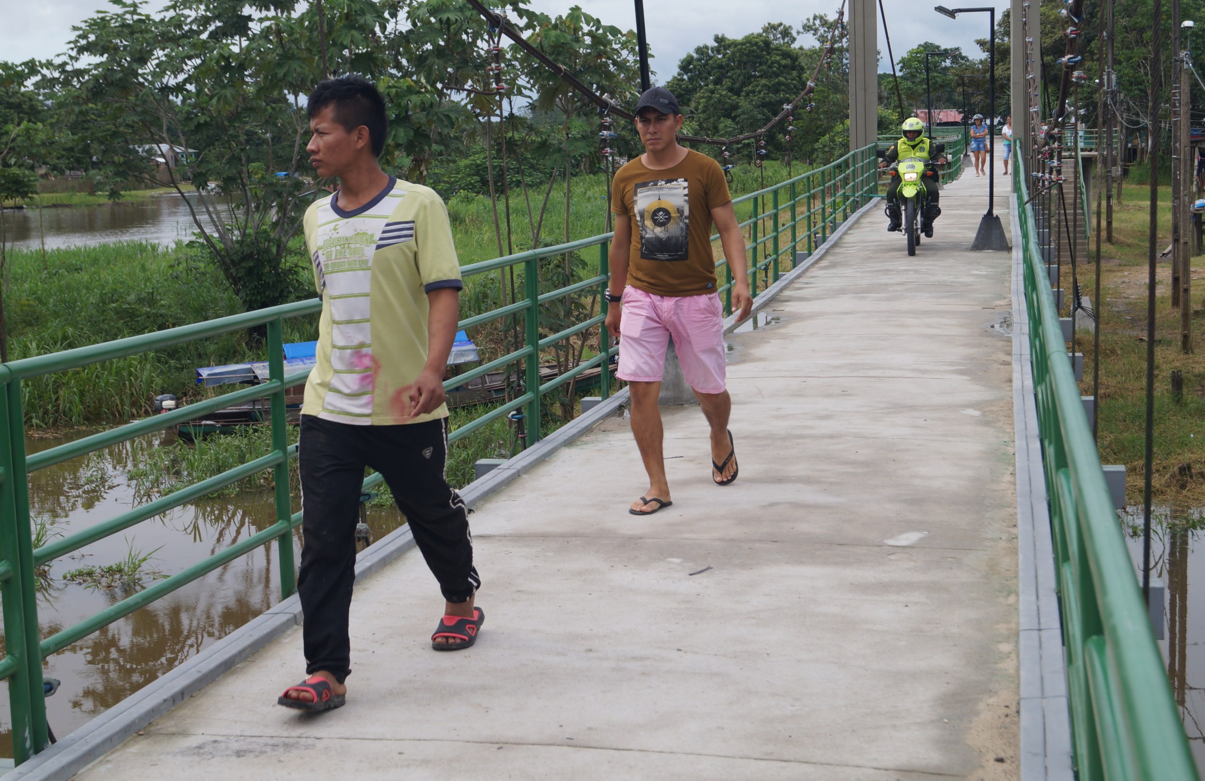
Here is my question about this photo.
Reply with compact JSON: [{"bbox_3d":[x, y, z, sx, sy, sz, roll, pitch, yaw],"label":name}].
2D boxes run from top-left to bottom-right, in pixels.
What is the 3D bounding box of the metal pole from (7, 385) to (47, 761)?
[{"bbox_3d":[-1.374,0.422,4.150,0.047,0.920,0.047,0,8,13],"label":"metal pole"}]

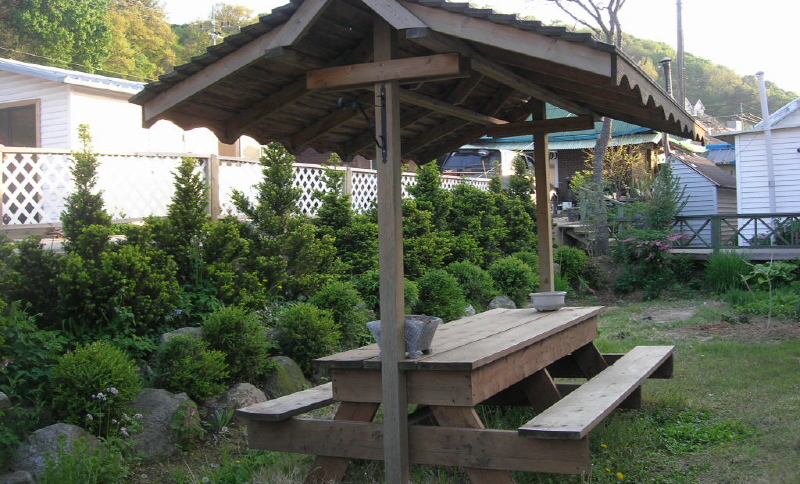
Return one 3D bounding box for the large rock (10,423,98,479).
[{"bbox_3d":[-2.158,1.325,5.500,0.570,0.380,0.450,-2,0,-21],"label":"large rock"}]

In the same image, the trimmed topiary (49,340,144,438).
[{"bbox_3d":[-2.074,1.001,6.000,0.630,0.660,0.620,-2,0,-19],"label":"trimmed topiary"}]

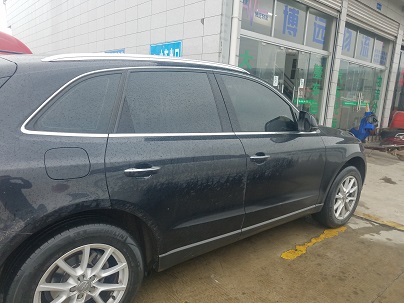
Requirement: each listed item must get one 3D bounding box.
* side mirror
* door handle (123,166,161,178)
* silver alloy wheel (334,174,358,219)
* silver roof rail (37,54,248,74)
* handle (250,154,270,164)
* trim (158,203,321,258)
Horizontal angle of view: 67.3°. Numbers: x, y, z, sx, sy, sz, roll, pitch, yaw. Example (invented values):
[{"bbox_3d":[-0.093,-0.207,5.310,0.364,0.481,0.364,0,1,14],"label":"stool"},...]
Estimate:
[{"bbox_3d":[0.877,-0.255,2.539,0.175,0.168,0.215,-6,14,-38],"label":"side mirror"},{"bbox_3d":[-0.324,0.116,1.667,0.219,0.045,0.053,-6,14,-38],"label":"door handle"},{"bbox_3d":[1.530,0.489,3.397,0.490,0.490,0.190,-5,14,-37],"label":"silver alloy wheel"},{"bbox_3d":[-0.221,-0.592,2.068,1.600,0.107,0.075,-7,15,-38],"label":"silver roof rail"},{"bbox_3d":[0.435,0.049,2.265,0.219,0.043,0.053,-6,14,-38],"label":"handle"},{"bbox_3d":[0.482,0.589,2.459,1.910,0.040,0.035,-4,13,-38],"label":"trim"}]

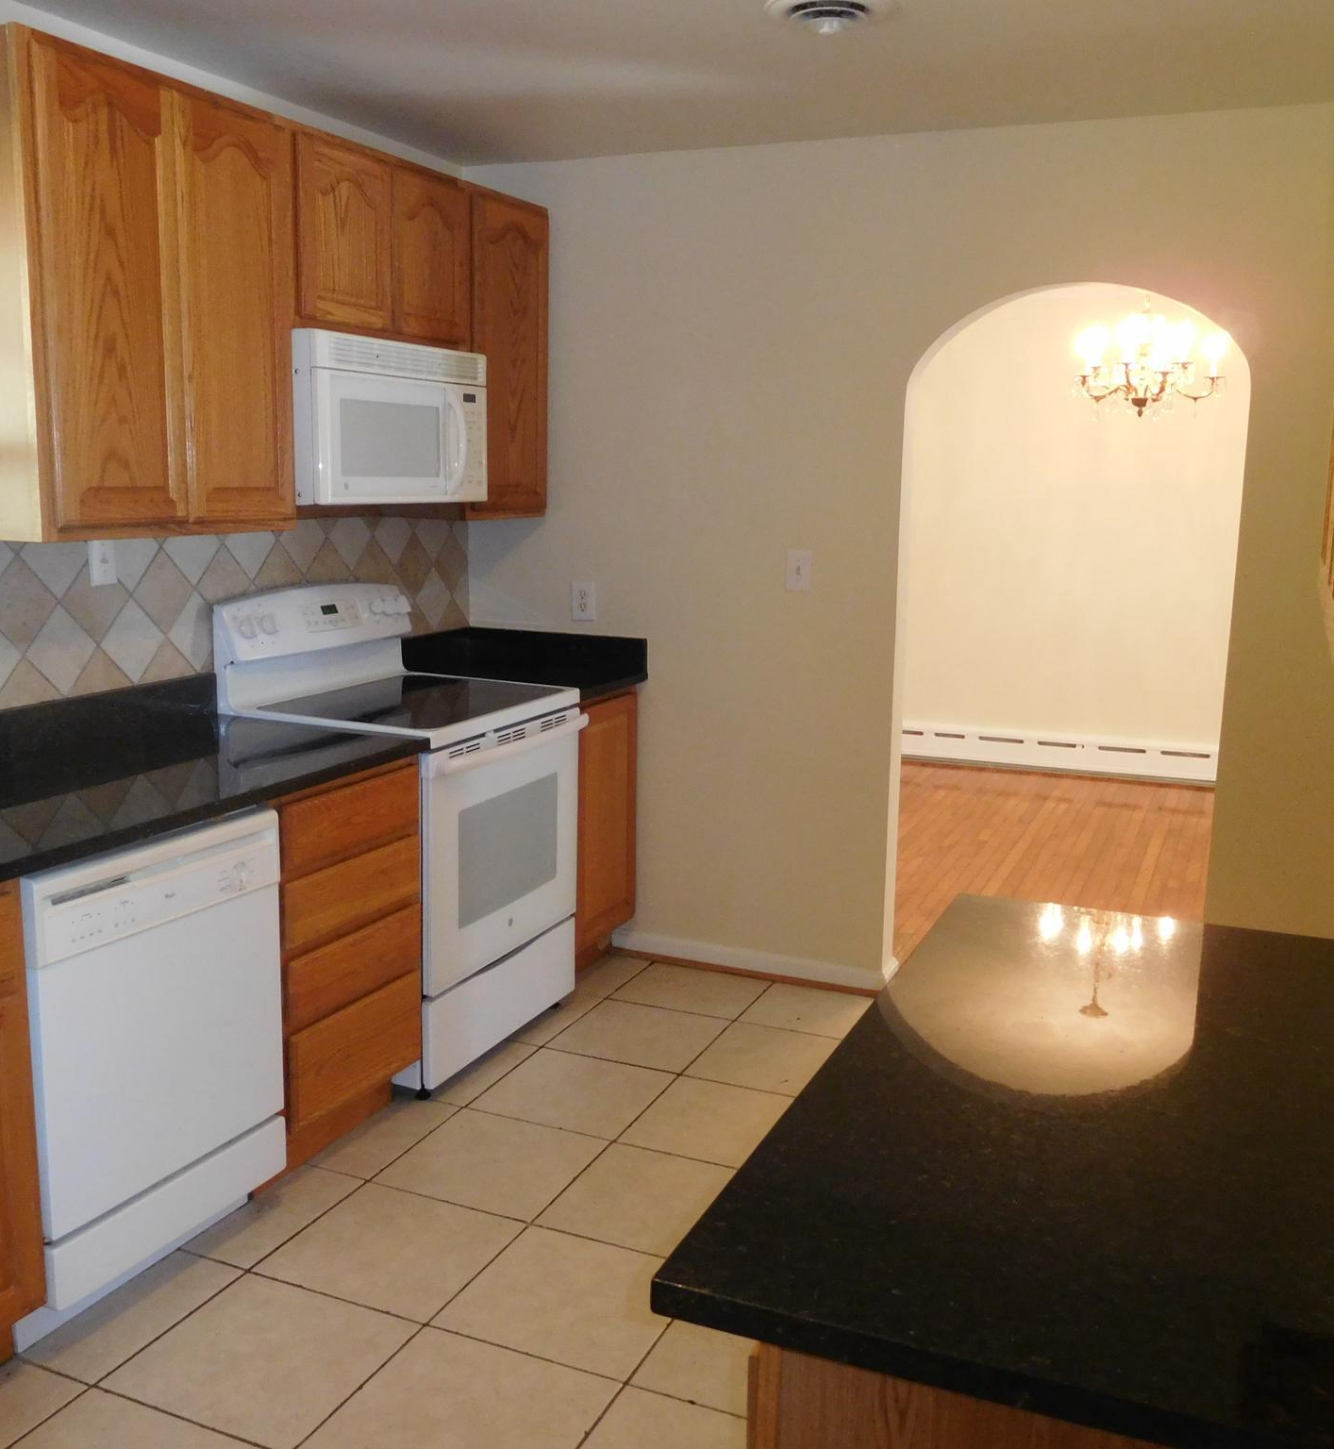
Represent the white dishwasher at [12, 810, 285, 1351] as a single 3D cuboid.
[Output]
[{"bbox_3d":[-1.179,0.609,2.675,0.613,0.856,0.597,5,11,23],"label":"white dishwasher"}]

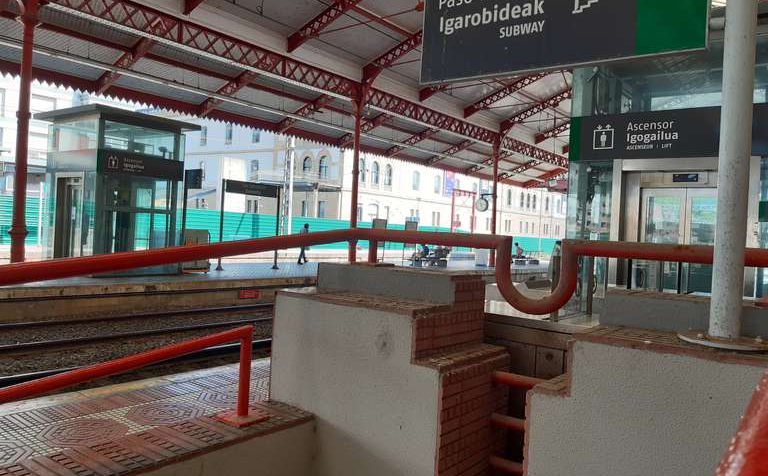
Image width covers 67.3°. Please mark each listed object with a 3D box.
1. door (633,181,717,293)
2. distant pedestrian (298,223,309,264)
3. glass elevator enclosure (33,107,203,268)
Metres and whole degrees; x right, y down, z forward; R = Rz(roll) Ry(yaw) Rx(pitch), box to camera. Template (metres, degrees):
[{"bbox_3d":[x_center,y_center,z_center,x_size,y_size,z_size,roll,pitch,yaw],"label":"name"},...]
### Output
[{"bbox_3d":[3.419,0.486,6.636,1.020,2.130,0.090,4,1,38],"label":"door"},{"bbox_3d":[-3.205,0.223,23.291,0.450,1.650,0.500,3,1,-40],"label":"distant pedestrian"},{"bbox_3d":[-7.100,-1.090,15.180,3.400,4.000,2.720,4,1,38],"label":"glass elevator enclosure"}]

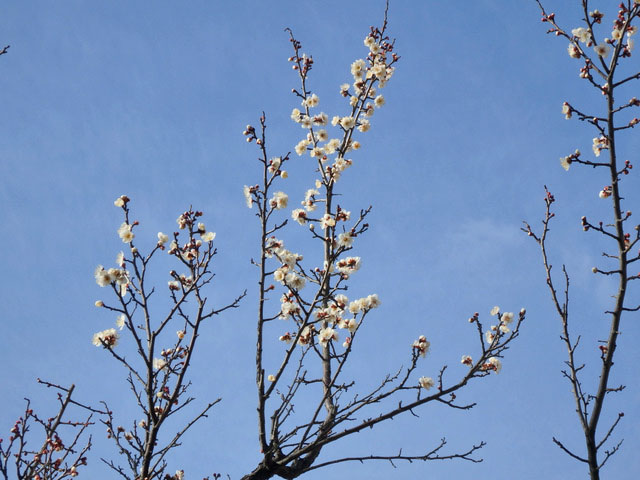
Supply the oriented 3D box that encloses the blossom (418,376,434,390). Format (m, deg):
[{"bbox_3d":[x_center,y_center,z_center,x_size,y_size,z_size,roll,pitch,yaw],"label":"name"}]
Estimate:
[{"bbox_3d":[0.184,0.248,3.100,0.027,0.024,0.022,2,-10,-11],"label":"blossom"}]

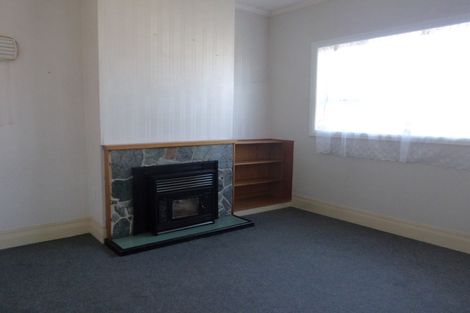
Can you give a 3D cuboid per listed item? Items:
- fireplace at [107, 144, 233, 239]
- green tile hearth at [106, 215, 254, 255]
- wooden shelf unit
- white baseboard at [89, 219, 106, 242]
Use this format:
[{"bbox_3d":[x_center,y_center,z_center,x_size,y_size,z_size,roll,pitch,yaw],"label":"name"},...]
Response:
[{"bbox_3d":[-0.597,0.317,3.662,1.524,0.920,0.252,-4,8,-38],"label":"fireplace"},{"bbox_3d":[-0.520,0.802,3.576,1.524,0.048,0.426,-4,8,-38],"label":"green tile hearth"},{"bbox_3d":[0.260,0.231,4.657,1.062,0.904,0.408,-4,8,-38],"label":"wooden shelf unit"},{"bbox_3d":[-1.383,0.738,3.405,0.024,0.180,0.420,-4,8,-38],"label":"white baseboard"}]

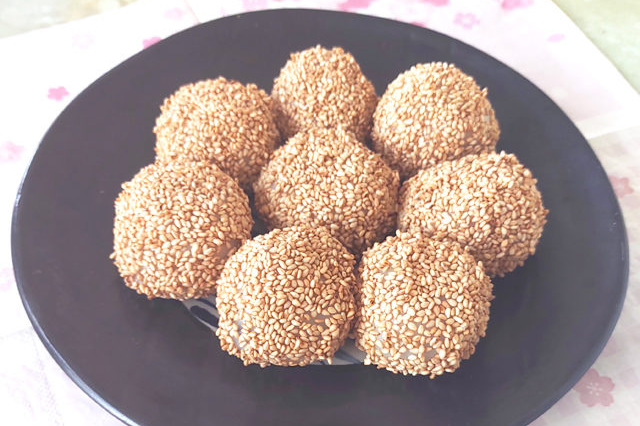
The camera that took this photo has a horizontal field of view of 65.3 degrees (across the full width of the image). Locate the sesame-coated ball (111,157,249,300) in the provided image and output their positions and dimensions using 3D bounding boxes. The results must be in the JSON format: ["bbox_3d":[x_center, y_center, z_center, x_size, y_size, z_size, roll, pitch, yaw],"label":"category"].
[{"bbox_3d":[-0.052,0.006,0.192,0.053,0.050,0.053,2,51,-2],"label":"sesame-coated ball"}]

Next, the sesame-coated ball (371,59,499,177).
[{"bbox_3d":[0.054,-0.043,0.236,0.056,0.052,0.056,4,51,0],"label":"sesame-coated ball"}]

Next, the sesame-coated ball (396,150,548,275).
[{"bbox_3d":[0.062,0.000,0.204,0.055,0.050,0.055,4,51,0],"label":"sesame-coated ball"}]

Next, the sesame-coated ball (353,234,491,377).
[{"bbox_3d":[0.036,0.032,0.177,0.051,0.048,0.051,2,51,-2],"label":"sesame-coated ball"}]

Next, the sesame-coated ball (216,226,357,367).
[{"bbox_3d":[-0.012,0.029,0.177,0.051,0.048,0.051,2,51,-2],"label":"sesame-coated ball"}]

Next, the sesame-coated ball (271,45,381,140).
[{"bbox_3d":[0.002,-0.056,0.246,0.053,0.050,0.053,2,51,-2],"label":"sesame-coated ball"}]

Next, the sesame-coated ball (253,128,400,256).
[{"bbox_3d":[0.003,-0.008,0.207,0.057,0.051,0.057,2,51,-2],"label":"sesame-coated ball"}]

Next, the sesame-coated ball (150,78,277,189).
[{"bbox_3d":[-0.045,-0.034,0.224,0.054,0.051,0.054,2,51,-2],"label":"sesame-coated ball"}]

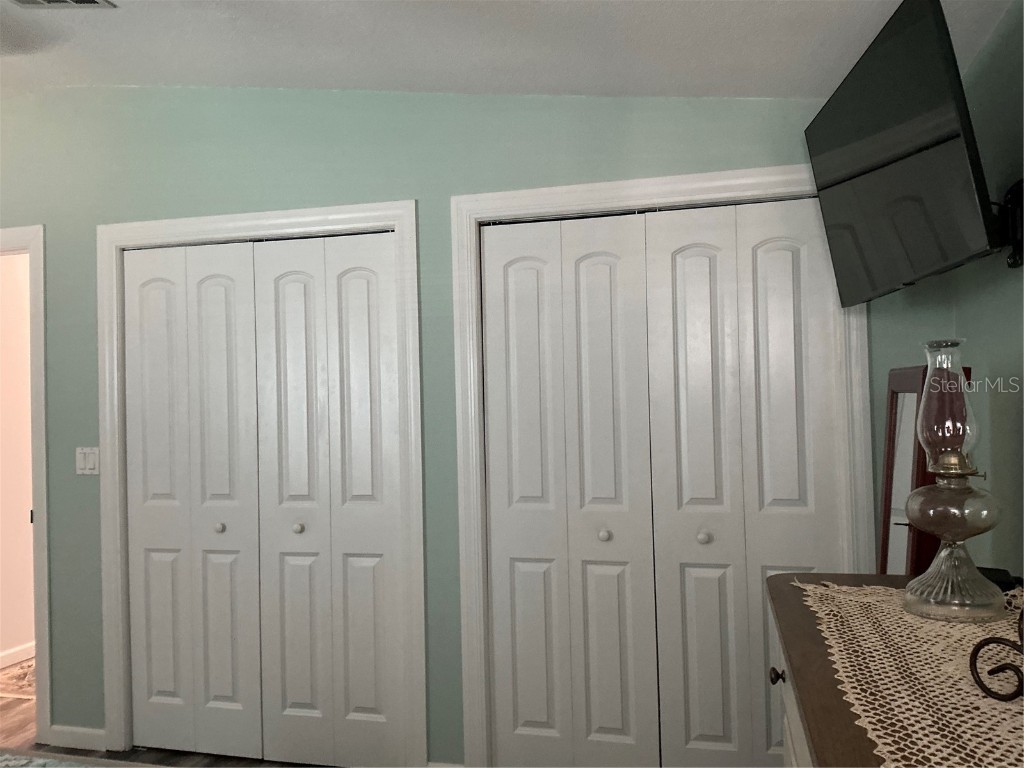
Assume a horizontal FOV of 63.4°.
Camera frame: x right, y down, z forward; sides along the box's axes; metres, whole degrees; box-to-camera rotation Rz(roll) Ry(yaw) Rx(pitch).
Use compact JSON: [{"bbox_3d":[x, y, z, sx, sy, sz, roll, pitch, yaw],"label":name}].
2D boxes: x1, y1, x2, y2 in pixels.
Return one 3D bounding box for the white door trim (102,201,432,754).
[{"bbox_3d":[-0.997,0.405,3.255,1.392,2.140,0.080,-2,-1,14],"label":"white door trim"}]

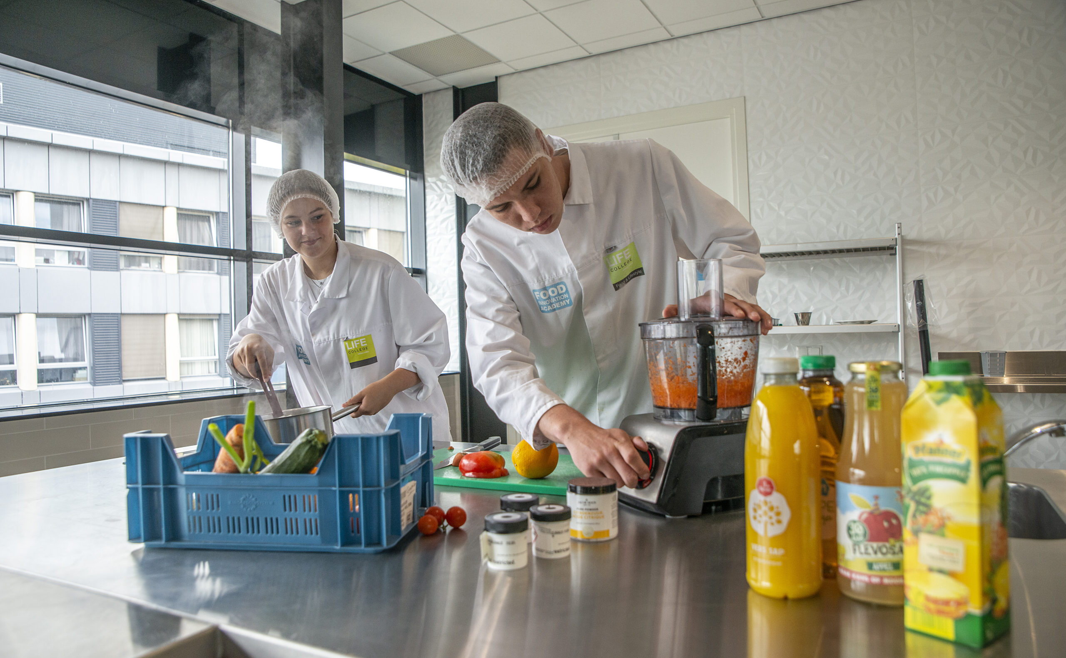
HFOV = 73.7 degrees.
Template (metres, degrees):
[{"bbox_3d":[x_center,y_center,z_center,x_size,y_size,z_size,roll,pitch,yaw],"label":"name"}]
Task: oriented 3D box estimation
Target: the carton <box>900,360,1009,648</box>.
[{"bbox_3d":[0.415,0.164,0.701,0.068,0.263,0.068,-1,-1,-38],"label":"carton"}]

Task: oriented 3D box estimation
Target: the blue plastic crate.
[{"bbox_3d":[-0.380,0.232,1.150,0.390,0.168,0.288,-1,0,5],"label":"blue plastic crate"}]

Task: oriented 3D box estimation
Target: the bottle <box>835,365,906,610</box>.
[{"bbox_3d":[0.391,0.168,0.806,0.086,0.260,0.086,-1,-1,25],"label":"bottle"}]

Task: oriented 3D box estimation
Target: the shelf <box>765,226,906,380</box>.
[{"bbox_3d":[1.631,-0.131,4.185,0.990,0.850,0.580,-1,0,29],"label":"shelf"}]

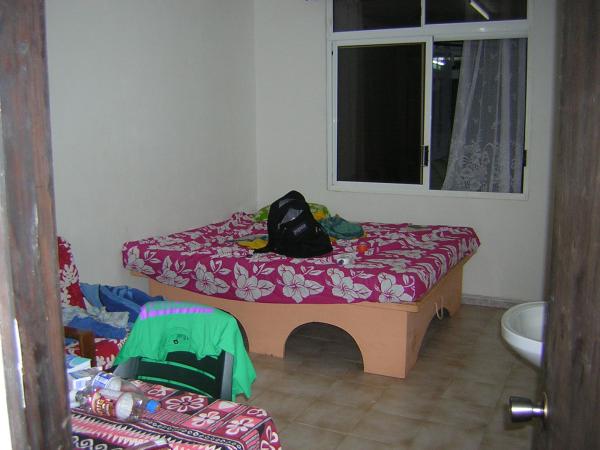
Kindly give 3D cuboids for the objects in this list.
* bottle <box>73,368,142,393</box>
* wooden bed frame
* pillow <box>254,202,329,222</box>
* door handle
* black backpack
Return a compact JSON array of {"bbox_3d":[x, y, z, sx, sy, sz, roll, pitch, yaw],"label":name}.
[{"bbox_3d":[-0.536,0.452,1.745,0.225,0.069,0.069,2,9,12],"label":"bottle"},{"bbox_3d":[0.114,0.527,4.920,2.090,0.450,1.730,4,9,25],"label":"wooden bed frame"},{"bbox_3d":[-0.074,-0.093,5.553,0.600,0.170,0.400,4,9,25],"label":"pillow"},{"bbox_3d":[0.436,0.349,1.190,0.074,0.058,0.058,2,9,13],"label":"door handle"},{"bbox_3d":[-0.027,-0.003,4.270,0.470,0.430,0.300,0,9,0],"label":"black backpack"}]

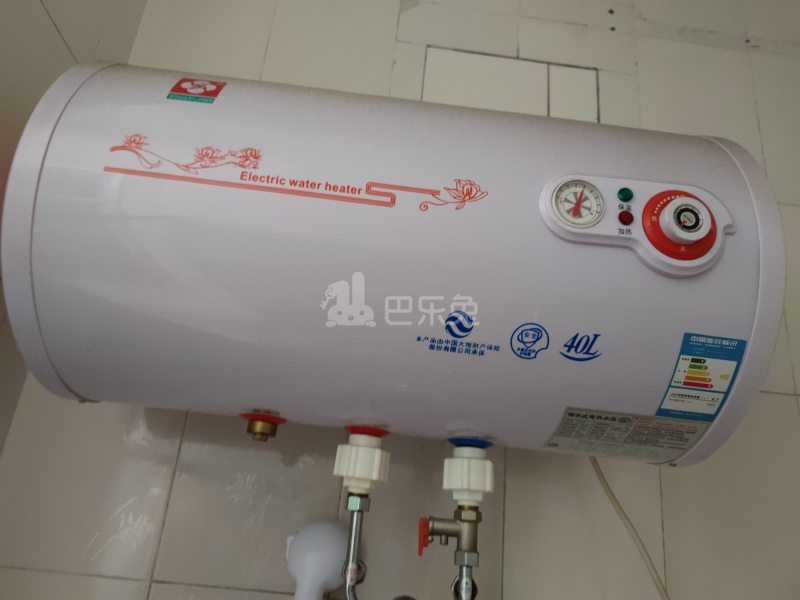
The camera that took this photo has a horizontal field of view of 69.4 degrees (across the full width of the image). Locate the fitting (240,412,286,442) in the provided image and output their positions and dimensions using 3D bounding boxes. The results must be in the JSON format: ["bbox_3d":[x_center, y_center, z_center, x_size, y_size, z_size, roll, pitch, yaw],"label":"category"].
[{"bbox_3d":[-0.130,0.122,0.547,0.044,0.023,0.042,7,-19,-2],"label":"fitting"}]

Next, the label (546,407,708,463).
[{"bbox_3d":[0.198,0.124,0.516,0.125,0.006,0.084,7,-37,-2],"label":"label"}]

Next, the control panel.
[{"bbox_3d":[0.186,-0.061,0.446,0.155,0.076,0.027,7,-19,-2],"label":"control panel"}]

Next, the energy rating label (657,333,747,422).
[{"bbox_3d":[0.242,0.065,0.465,0.050,0.079,0.005,7,24,-2],"label":"energy rating label"}]

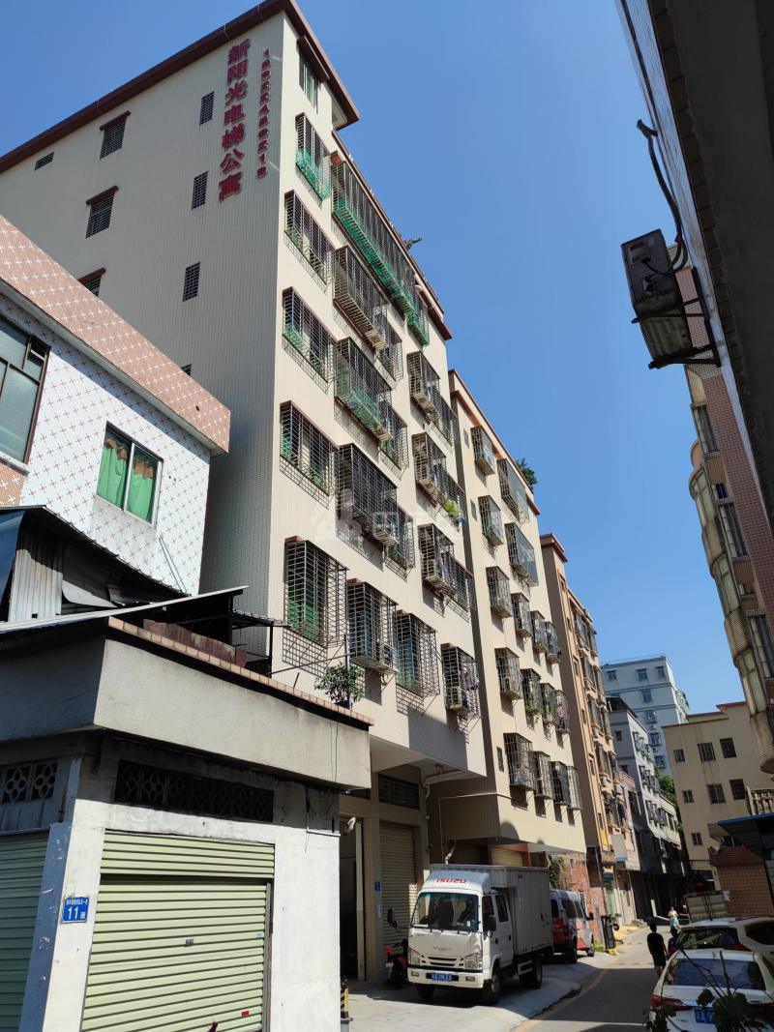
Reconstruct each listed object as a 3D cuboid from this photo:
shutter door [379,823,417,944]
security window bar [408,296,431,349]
[{"bbox_3d":[0.366,10.245,19.222,0.120,3.550,2.300,-15,-30,22],"label":"shutter door"},{"bbox_3d":[1.109,-7.071,25.341,0.300,1.670,1.330,-14,-28,22],"label":"security window bar"}]

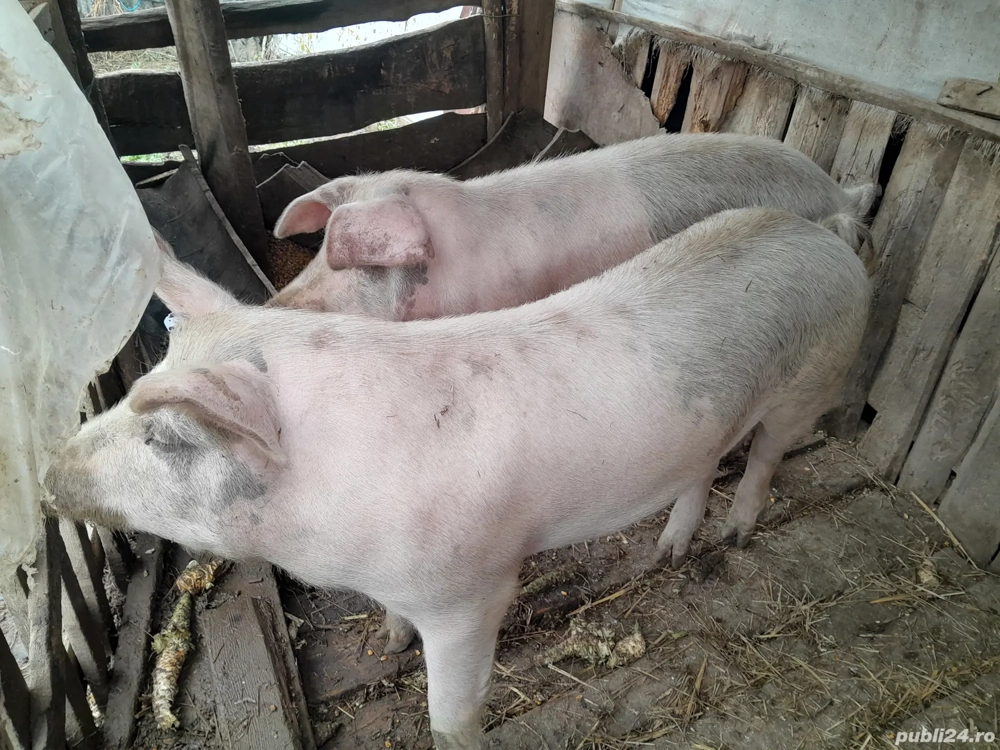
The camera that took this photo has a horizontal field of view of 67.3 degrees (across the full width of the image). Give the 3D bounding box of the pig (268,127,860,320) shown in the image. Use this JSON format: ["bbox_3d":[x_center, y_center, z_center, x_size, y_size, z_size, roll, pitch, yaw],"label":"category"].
[{"bbox_3d":[0.060,-0.096,1.476,1.270,0.720,0.380,-9,37,-12],"label":"pig"}]

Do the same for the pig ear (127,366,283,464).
[{"bbox_3d":[-0.281,0.040,0.727,0.140,0.080,0.100,-11,37,-14],"label":"pig ear"}]

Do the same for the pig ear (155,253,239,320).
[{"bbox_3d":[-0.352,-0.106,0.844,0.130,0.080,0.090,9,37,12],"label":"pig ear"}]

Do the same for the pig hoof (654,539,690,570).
[{"bbox_3d":[0.331,0.346,1.440,0.053,0.045,0.060,29,45,33],"label":"pig hoof"}]

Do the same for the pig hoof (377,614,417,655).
[{"bbox_3d":[-0.178,0.447,1.294,0.066,0.050,0.053,-22,42,-28],"label":"pig hoof"}]

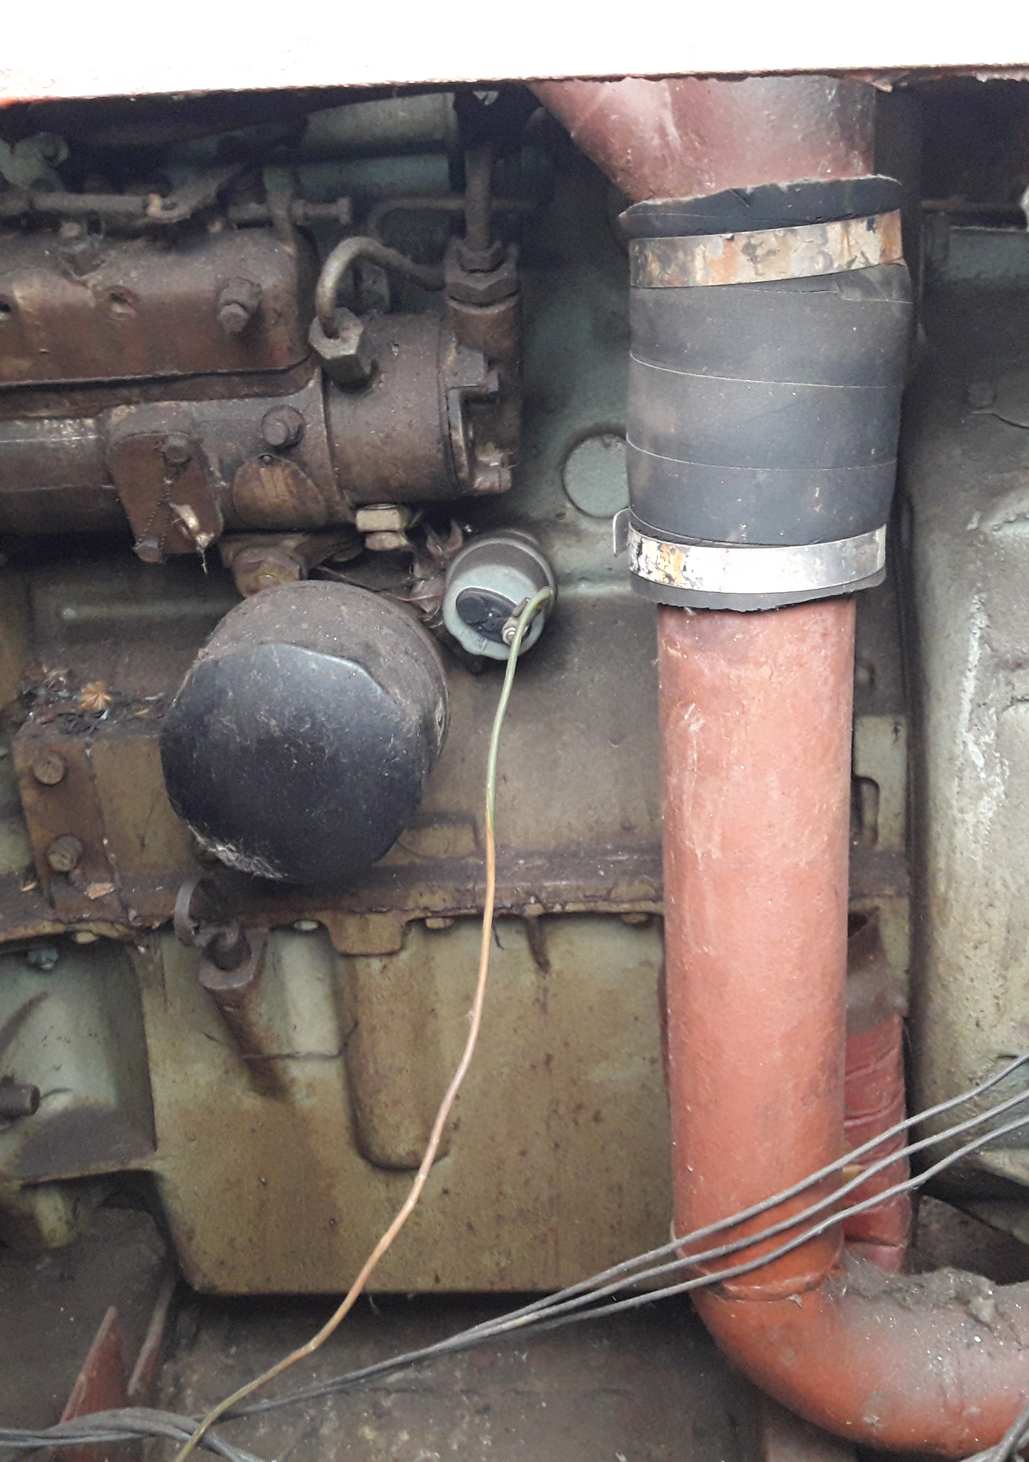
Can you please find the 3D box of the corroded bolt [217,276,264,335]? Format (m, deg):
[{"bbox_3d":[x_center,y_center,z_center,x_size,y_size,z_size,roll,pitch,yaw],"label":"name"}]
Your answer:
[{"bbox_3d":[-0.094,-0.145,0.540,0.015,0.015,0.020,-2,38,4],"label":"corroded bolt"}]

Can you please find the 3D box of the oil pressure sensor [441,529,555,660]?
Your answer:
[{"bbox_3d":[-0.006,-0.052,0.605,0.042,0.042,0.050,-1,21,4],"label":"oil pressure sensor"}]

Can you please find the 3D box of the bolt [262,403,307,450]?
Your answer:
[{"bbox_3d":[-0.082,-0.108,0.560,0.014,0.014,0.011,2,34,9],"label":"bolt"}]

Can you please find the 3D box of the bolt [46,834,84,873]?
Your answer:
[{"bbox_3d":[-0.191,0.052,0.670,0.014,0.014,0.011,-1,21,4],"label":"bolt"}]

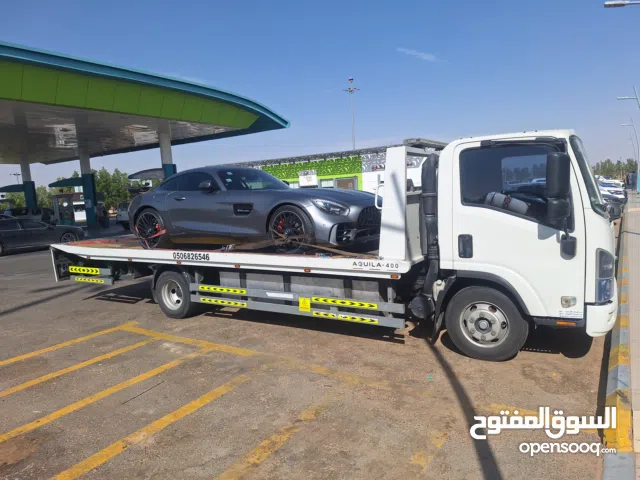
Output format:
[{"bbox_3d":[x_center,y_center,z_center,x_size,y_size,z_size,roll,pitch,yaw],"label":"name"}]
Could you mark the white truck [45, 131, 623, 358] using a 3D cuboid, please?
[{"bbox_3d":[-0.654,-0.068,6.553,8.570,2.320,2.280,1,7,31],"label":"white truck"}]

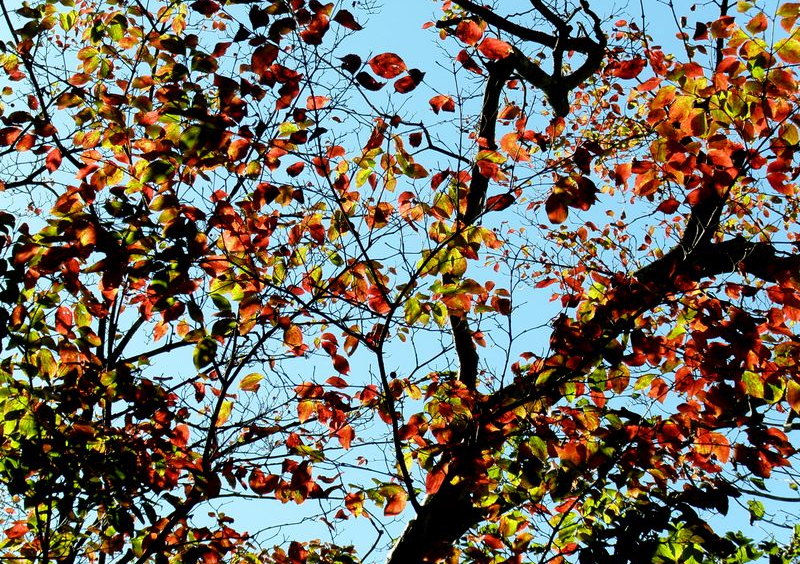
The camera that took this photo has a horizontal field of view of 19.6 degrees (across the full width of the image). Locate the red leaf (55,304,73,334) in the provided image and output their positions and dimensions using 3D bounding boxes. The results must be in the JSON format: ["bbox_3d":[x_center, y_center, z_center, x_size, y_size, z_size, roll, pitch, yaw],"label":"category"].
[{"bbox_3d":[-0.903,0.101,6.200,0.048,0.025,0.085,-10,-76,-6],"label":"red leaf"}]

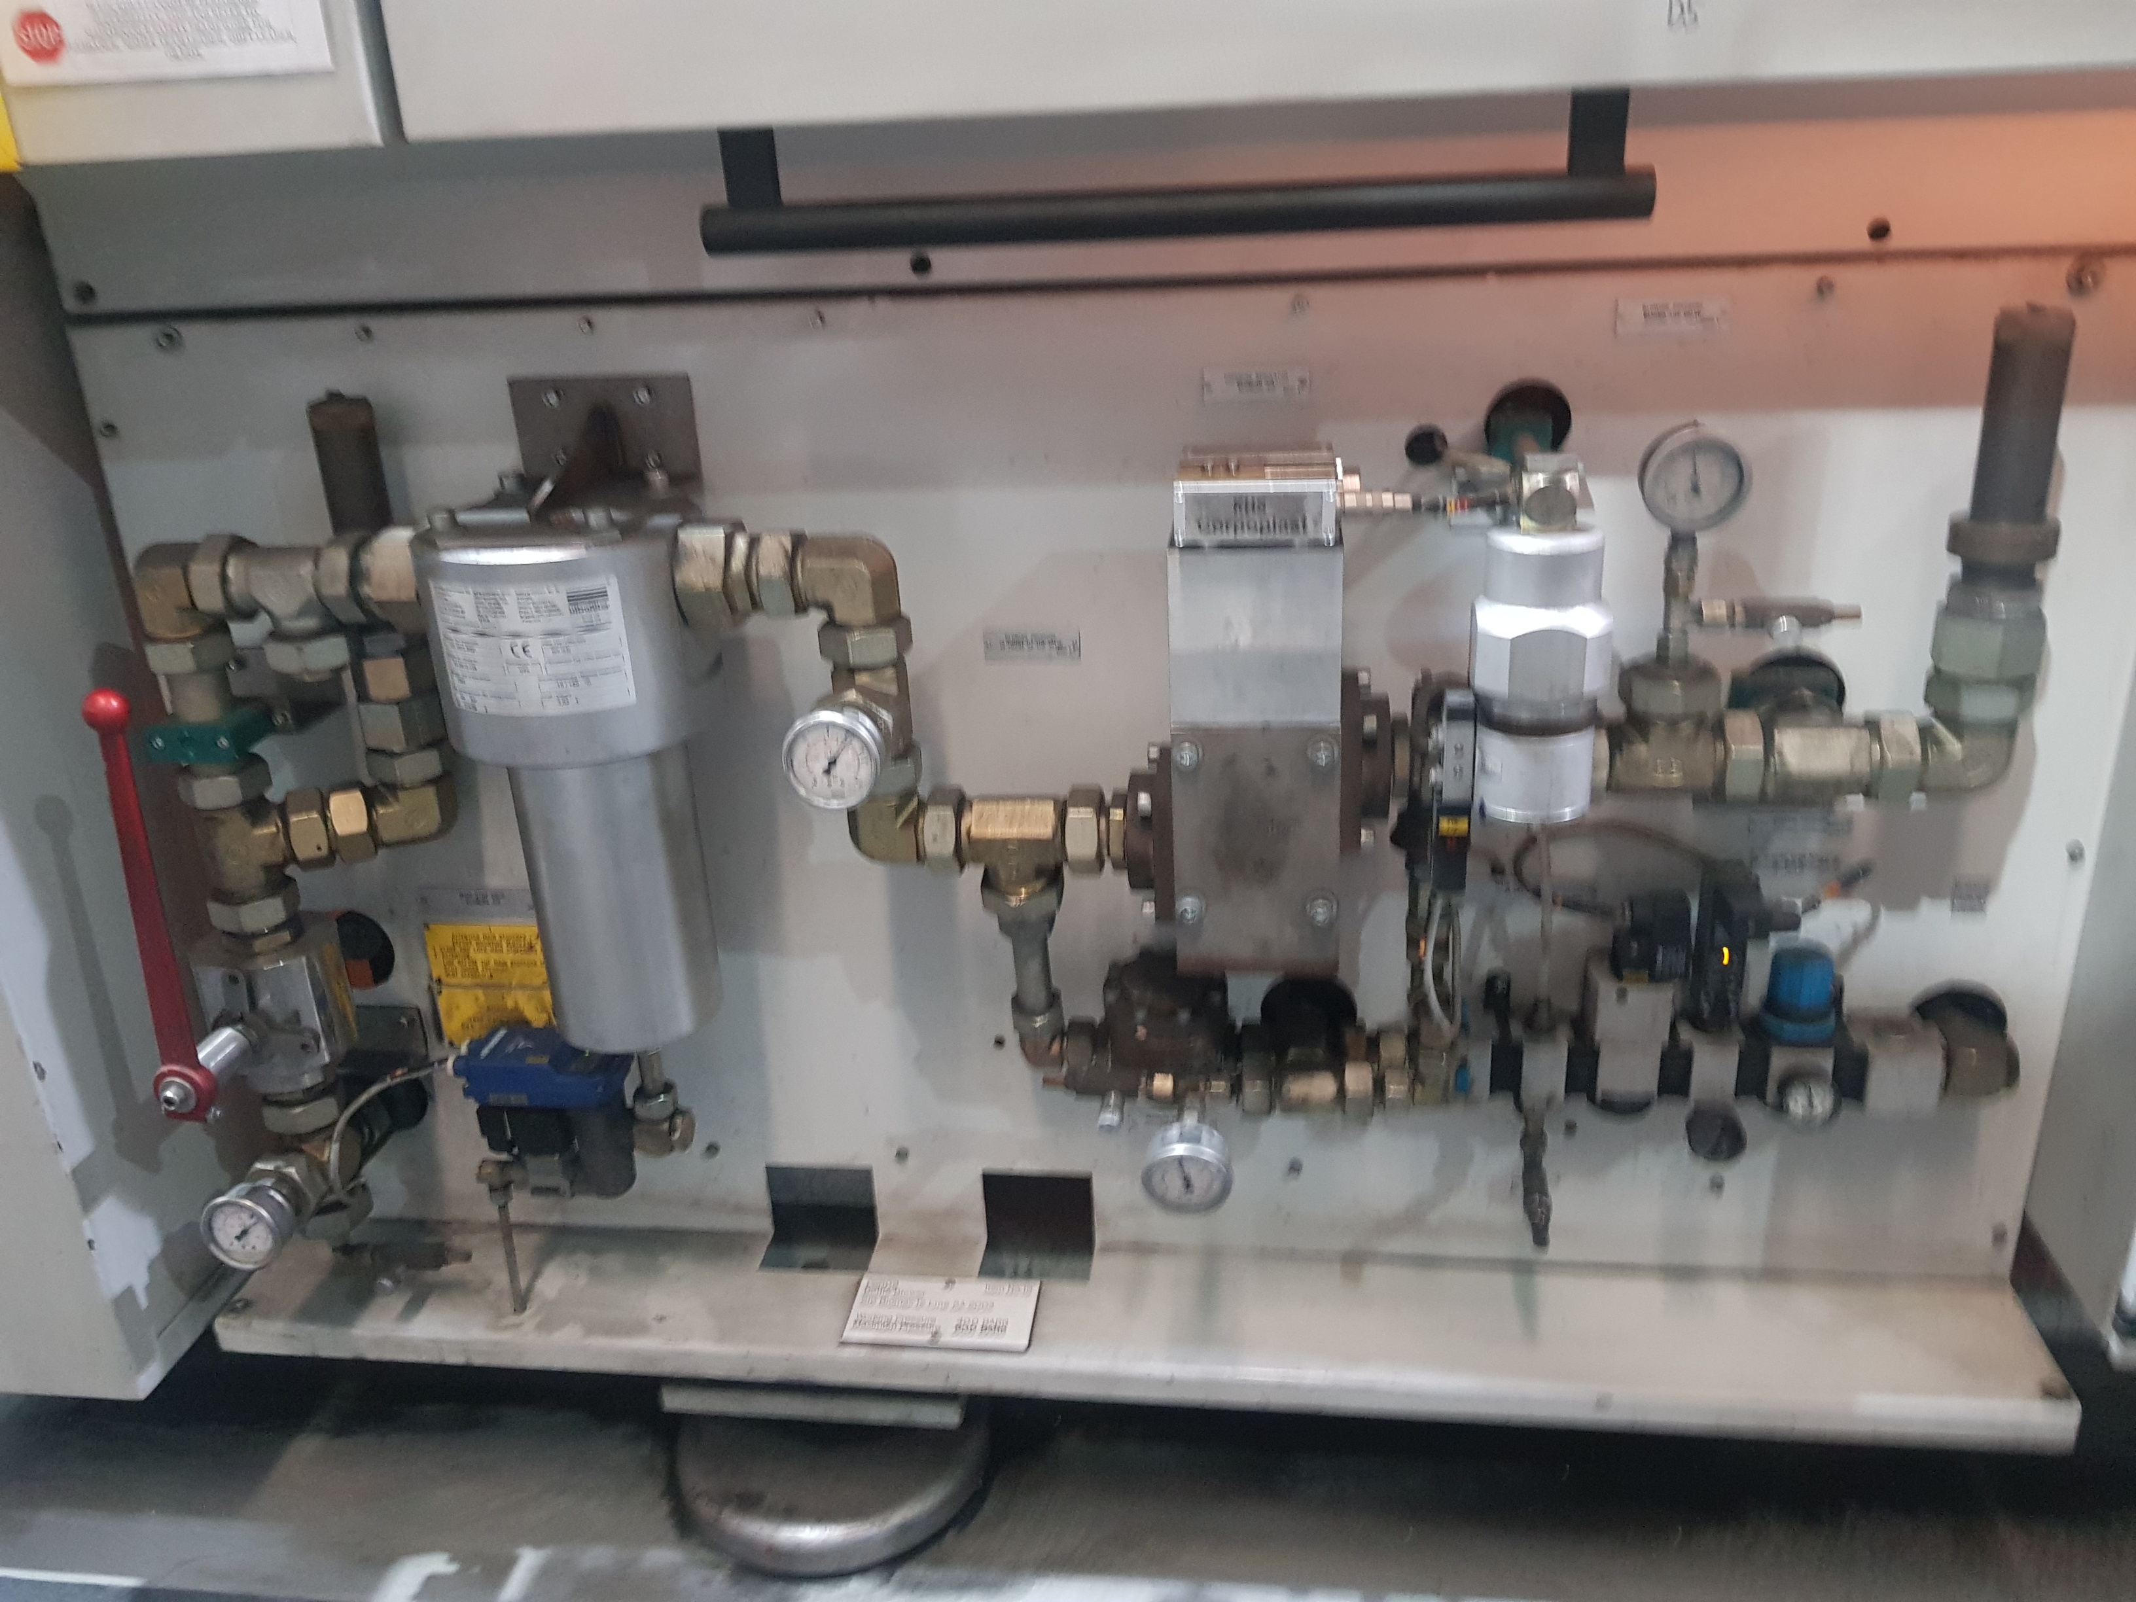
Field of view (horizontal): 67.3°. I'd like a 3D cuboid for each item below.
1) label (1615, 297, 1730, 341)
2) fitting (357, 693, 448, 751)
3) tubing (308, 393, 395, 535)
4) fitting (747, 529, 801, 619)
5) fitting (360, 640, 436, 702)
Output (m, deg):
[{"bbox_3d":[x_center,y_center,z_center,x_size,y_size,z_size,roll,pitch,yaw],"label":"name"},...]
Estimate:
[{"bbox_3d":[0.354,-0.282,0.939,0.066,0.023,0.002,0,21,8],"label":"label"},{"bbox_3d":[-0.450,-0.053,1.086,0.053,0.032,0.051,0,21,8],"label":"fitting"},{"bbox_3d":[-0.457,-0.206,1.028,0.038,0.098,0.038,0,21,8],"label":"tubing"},{"bbox_3d":[-0.204,-0.157,1.114,0.025,0.060,0.060,0,20,7],"label":"fitting"},{"bbox_3d":[-0.448,-0.086,1.070,0.047,0.030,0.047,0,22,8],"label":"fitting"}]

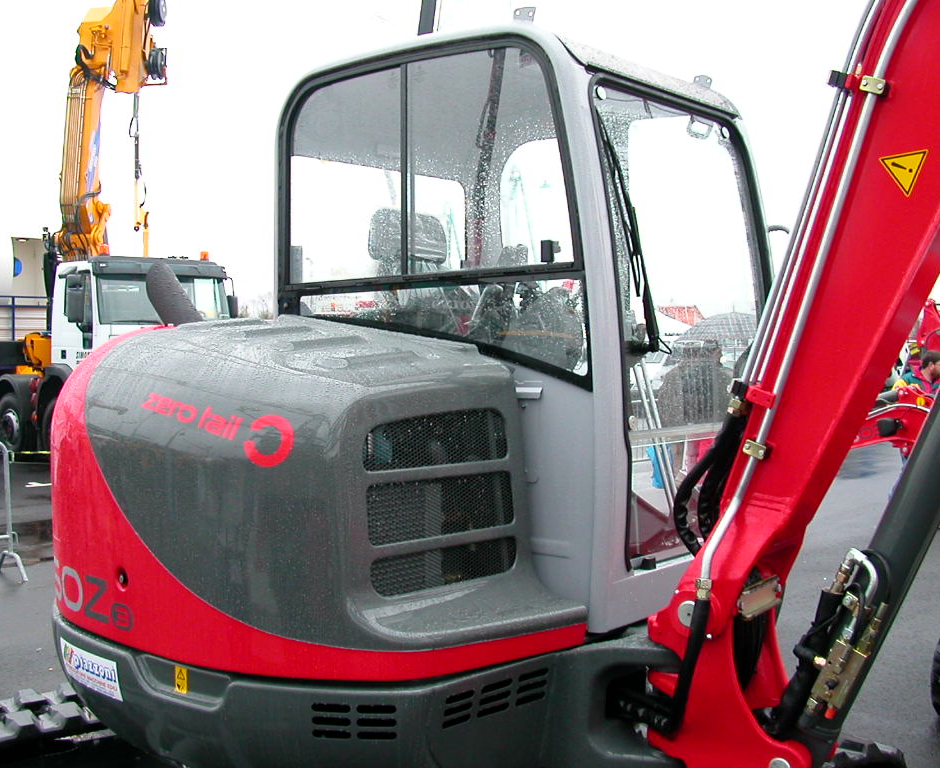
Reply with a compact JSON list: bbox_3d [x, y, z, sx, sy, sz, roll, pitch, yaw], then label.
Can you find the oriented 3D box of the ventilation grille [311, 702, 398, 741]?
[{"bbox_3d":[-0.281,0.822,2.665,0.213,0.097,0.020,0,12,3],"label":"ventilation grille"}]

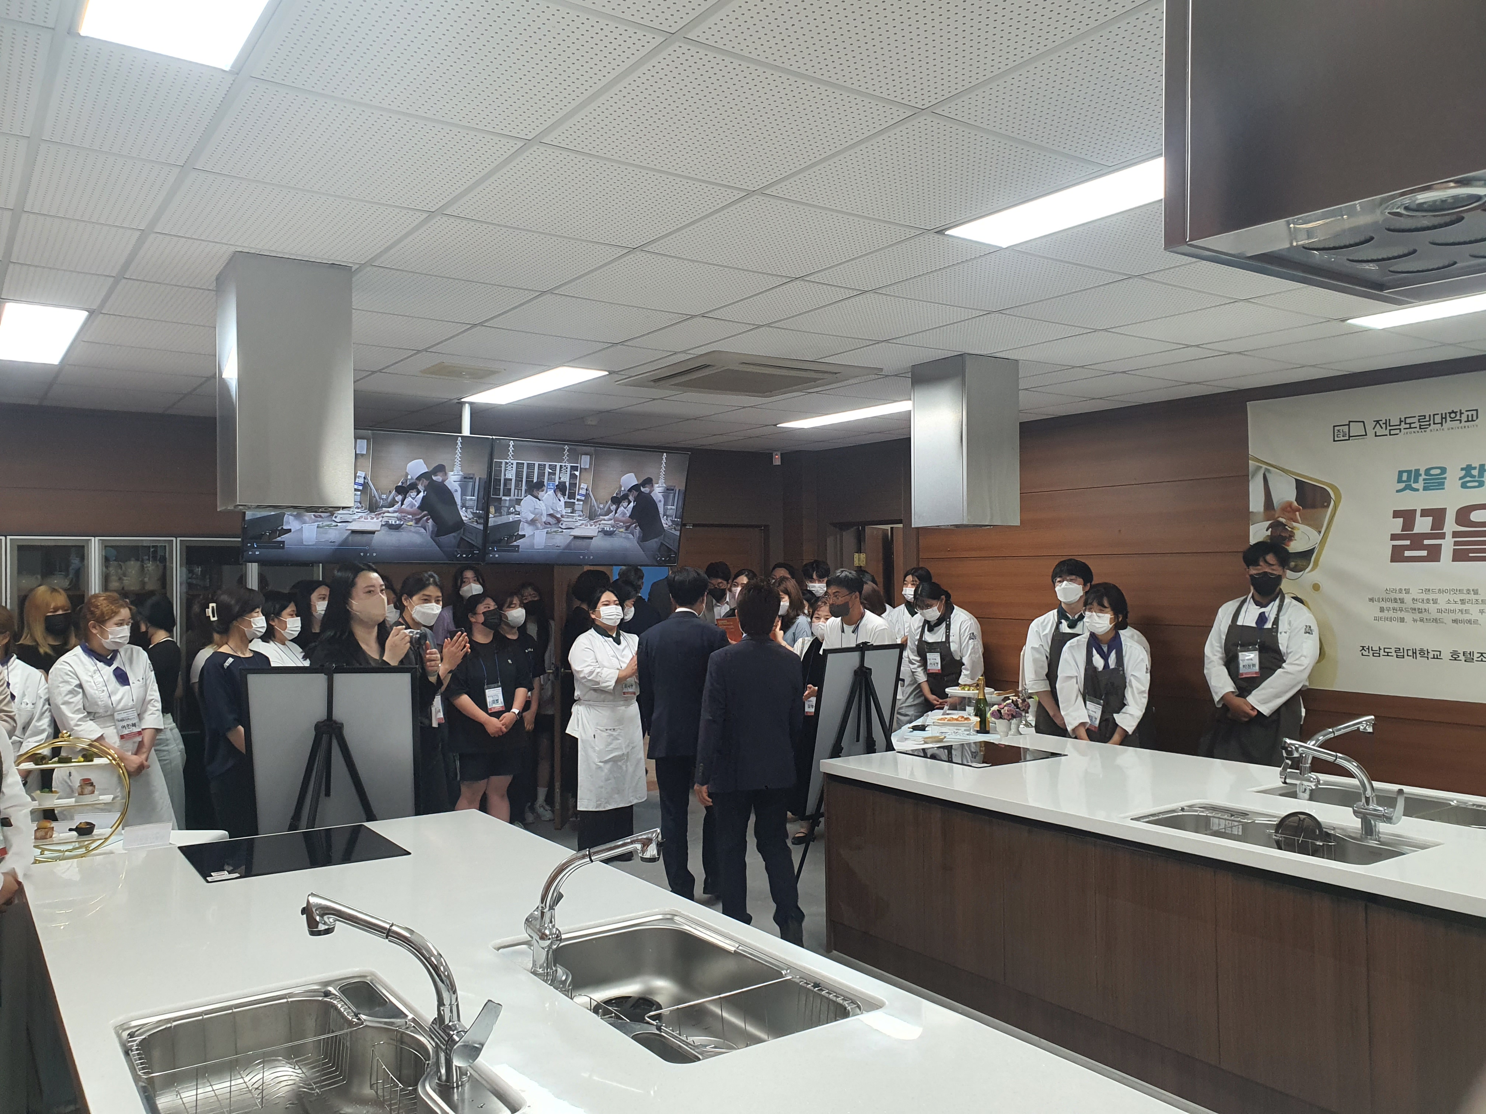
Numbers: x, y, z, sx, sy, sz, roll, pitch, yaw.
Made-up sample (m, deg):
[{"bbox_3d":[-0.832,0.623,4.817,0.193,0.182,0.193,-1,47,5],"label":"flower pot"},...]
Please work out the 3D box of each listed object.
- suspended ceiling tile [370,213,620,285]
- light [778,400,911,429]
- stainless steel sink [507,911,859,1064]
[{"bbox_3d":[-0.737,-0.908,3.364,0.590,0.020,0.590,0,-1,-36],"label":"suspended ceiling tile"},{"bbox_3d":[0.725,-0.895,6.980,0.300,0.060,1.200,0,0,-36],"label":"light"},{"bbox_3d":[-0.152,1.017,2.457,0.500,0.200,0.800,0,-1,-36],"label":"stainless steel sink"}]

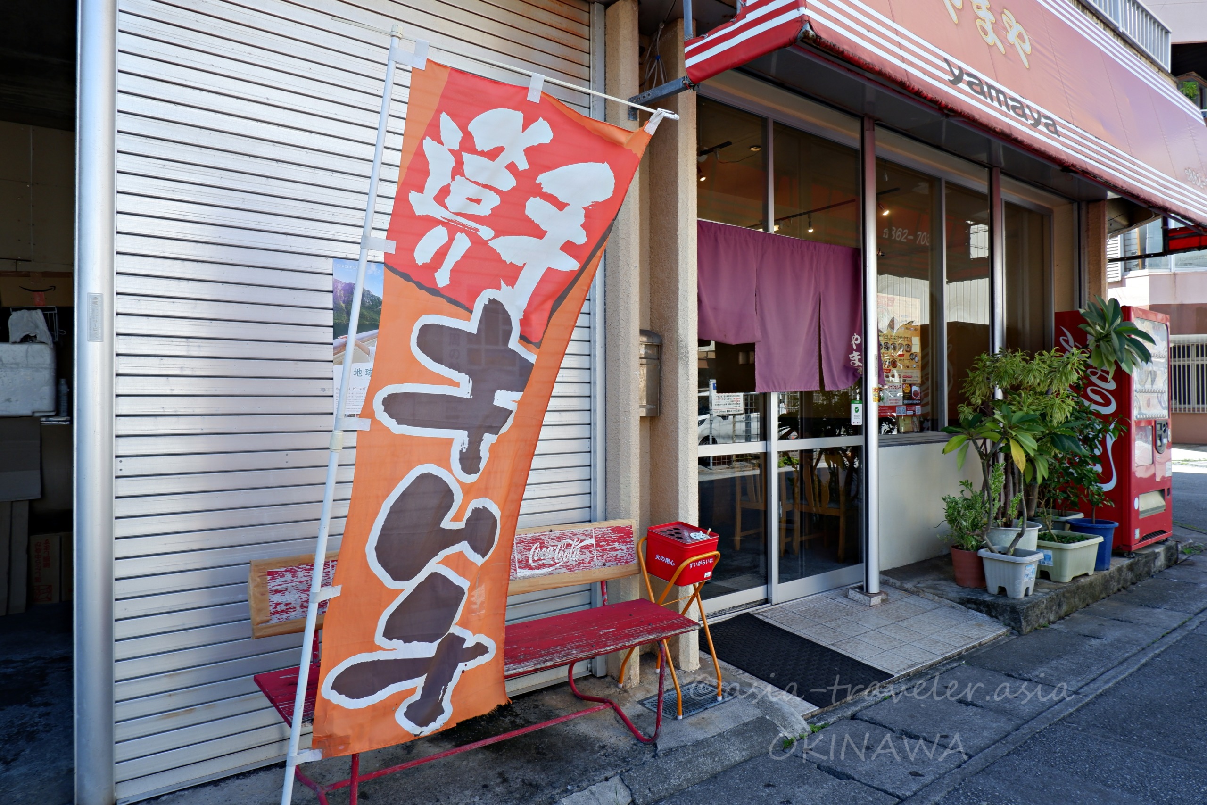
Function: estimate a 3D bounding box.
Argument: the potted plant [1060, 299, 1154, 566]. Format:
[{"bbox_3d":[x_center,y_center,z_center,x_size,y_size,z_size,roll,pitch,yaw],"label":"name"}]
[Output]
[{"bbox_3d":[3.447,0.201,5.276,0.480,1.852,0.460,0,0,-38],"label":"potted plant"}]

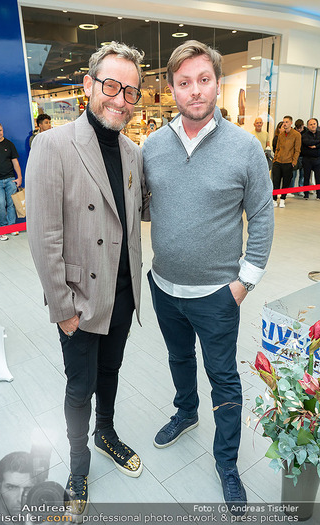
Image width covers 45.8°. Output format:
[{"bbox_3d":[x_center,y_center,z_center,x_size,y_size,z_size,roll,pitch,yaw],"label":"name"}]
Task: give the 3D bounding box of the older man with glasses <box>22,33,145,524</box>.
[{"bbox_3d":[-0.257,0.135,1.569,0.560,1.830,0.430,-12,21,-28],"label":"older man with glasses"}]

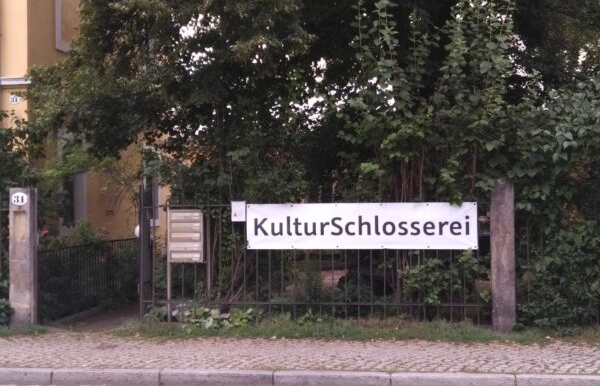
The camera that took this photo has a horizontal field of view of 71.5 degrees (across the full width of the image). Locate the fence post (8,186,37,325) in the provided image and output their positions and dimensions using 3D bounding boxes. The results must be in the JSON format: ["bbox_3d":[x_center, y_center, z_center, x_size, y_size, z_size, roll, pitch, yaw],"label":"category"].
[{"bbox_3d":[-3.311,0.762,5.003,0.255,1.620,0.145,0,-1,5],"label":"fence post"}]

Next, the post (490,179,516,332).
[{"bbox_3d":[2.206,0.678,4.534,0.205,1.620,0.160,-1,-1,5],"label":"post"}]

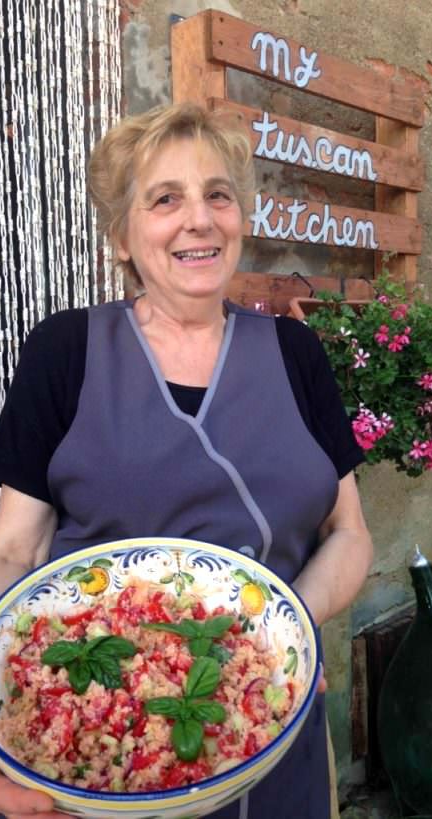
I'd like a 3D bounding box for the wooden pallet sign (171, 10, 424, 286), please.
[{"bbox_3d":[0.234,-0.519,1.873,0.116,0.600,0.793,6,9,45],"label":"wooden pallet sign"}]

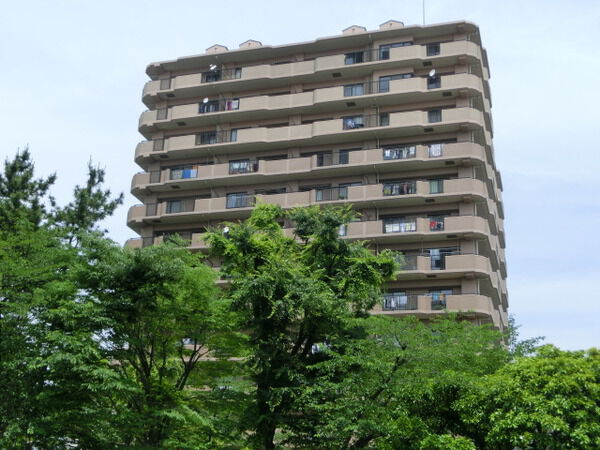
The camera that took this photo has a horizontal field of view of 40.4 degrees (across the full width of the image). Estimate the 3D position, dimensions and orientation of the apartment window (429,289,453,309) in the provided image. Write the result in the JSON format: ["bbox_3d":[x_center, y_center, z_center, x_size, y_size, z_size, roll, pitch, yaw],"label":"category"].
[{"bbox_3d":[10.094,5.408,58.350,1.670,1.786,0.144,-4,-21,16],"label":"apartment window"}]

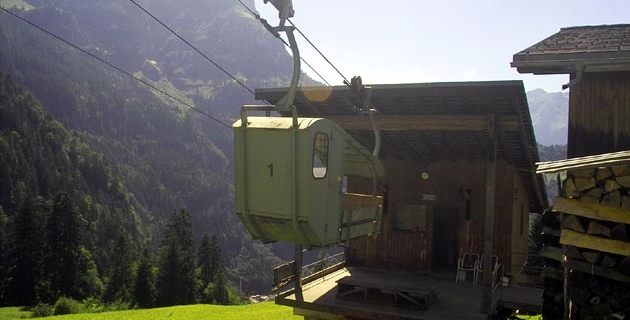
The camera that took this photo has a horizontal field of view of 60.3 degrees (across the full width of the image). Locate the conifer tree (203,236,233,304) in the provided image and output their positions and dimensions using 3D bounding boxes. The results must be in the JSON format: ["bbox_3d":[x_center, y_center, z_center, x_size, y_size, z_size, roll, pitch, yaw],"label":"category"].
[{"bbox_3d":[-11.143,12.514,62.000,3.429,8.000,3.429,1,3,0],"label":"conifer tree"}]

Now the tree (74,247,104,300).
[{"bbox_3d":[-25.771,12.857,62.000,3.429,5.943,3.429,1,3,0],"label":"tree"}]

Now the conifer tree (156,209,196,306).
[{"bbox_3d":[-15.829,11.143,62.000,4.571,11.200,4.571,1,3,0],"label":"conifer tree"}]

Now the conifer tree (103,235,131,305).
[{"bbox_3d":[-23.418,12.682,64.000,3.303,8.258,3.303,1,3,0],"label":"conifer tree"}]

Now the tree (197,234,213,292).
[{"bbox_3d":[-13.443,12.592,66.000,2.530,7.056,2.530,1,3,0],"label":"tree"}]

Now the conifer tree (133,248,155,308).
[{"bbox_3d":[-18.335,12.669,58.000,2.352,6.415,2.352,1,3,0],"label":"conifer tree"}]

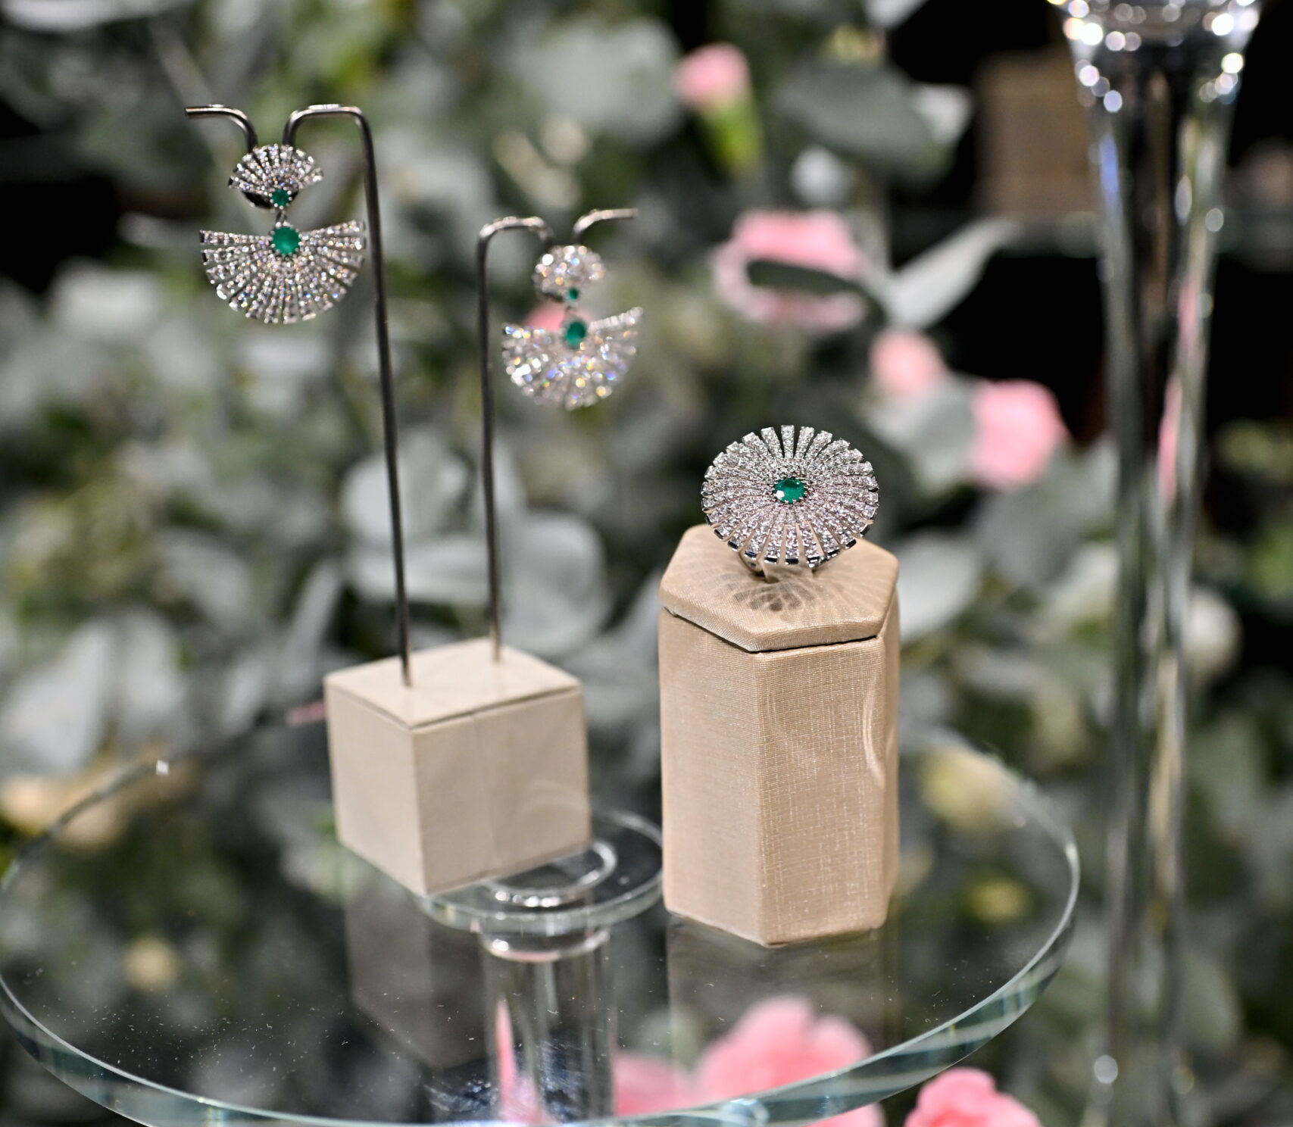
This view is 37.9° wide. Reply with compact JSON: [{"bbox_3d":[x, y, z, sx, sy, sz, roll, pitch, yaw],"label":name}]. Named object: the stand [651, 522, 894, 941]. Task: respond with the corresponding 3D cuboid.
[{"bbox_3d":[0.032,0.037,0.432,0.057,0.085,0.048,-6,15,-14],"label":"stand"}]

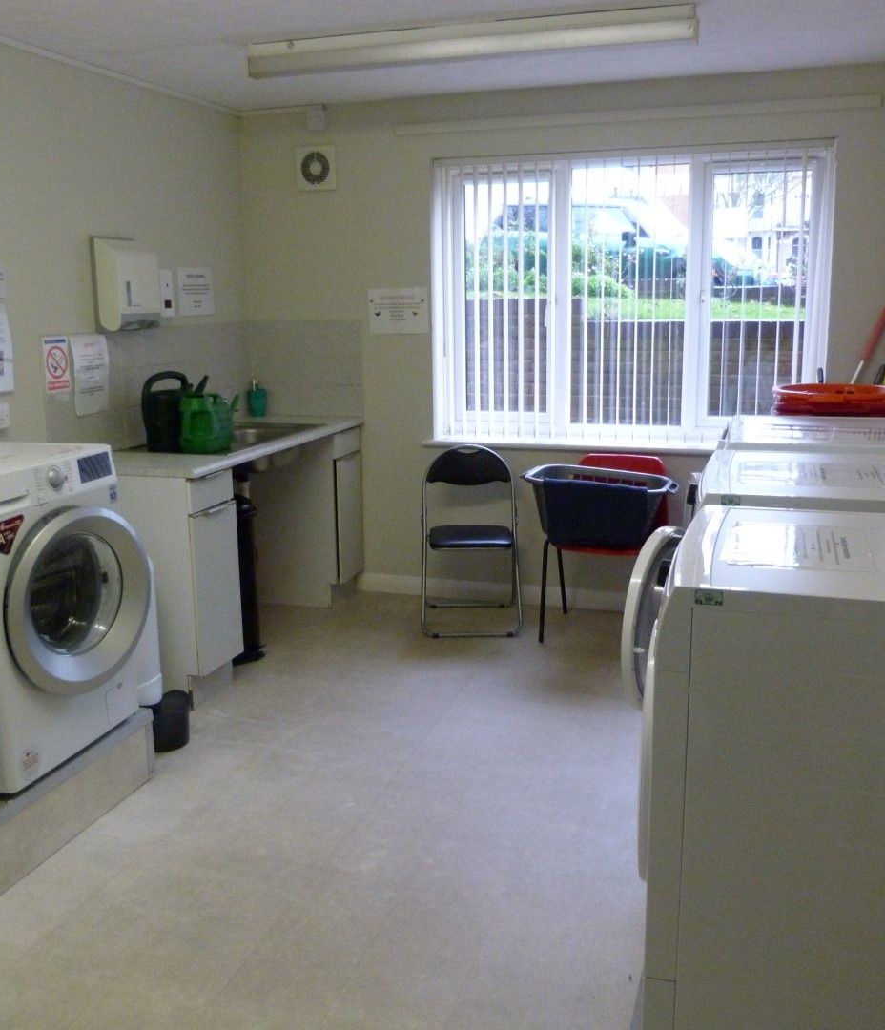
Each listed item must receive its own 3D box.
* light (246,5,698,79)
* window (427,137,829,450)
[{"bbox_3d":[0.064,-1.605,3.385,1.570,0.102,0.110,3,13,17],"label":"light"},{"bbox_3d":[0.800,-0.953,4.471,1.735,1.310,0.120,3,13,17],"label":"window"}]

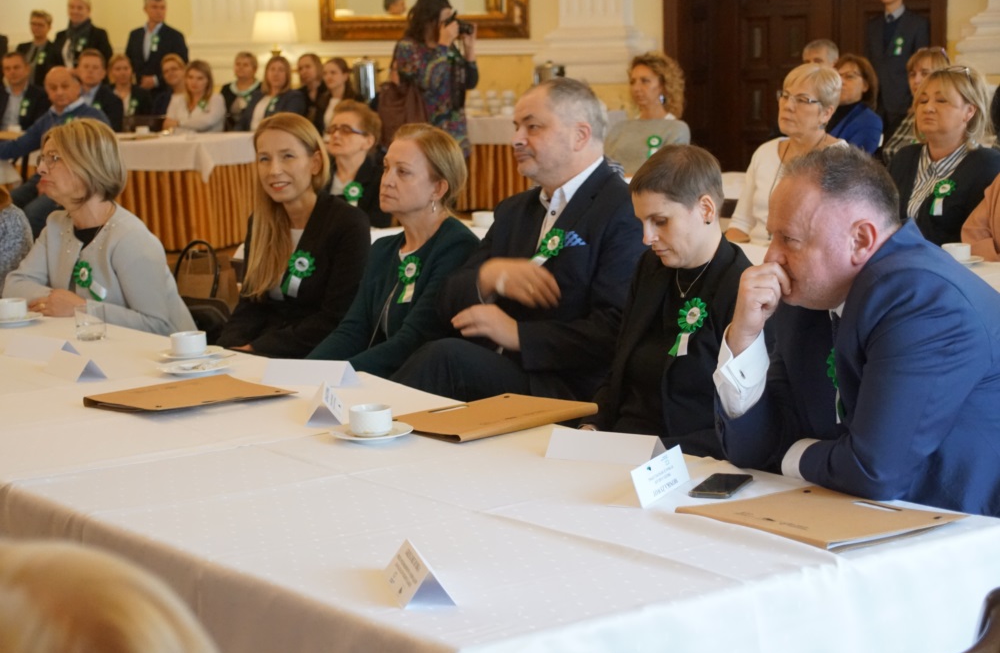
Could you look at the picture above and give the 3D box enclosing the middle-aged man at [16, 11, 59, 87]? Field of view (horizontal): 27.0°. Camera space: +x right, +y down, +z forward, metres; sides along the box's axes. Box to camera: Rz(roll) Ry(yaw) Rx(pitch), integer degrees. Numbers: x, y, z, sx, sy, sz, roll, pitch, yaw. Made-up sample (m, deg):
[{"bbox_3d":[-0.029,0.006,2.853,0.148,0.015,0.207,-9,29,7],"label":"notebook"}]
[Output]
[{"bbox_3d":[-3.432,-1.594,15.691,0.500,1.620,0.320,2,9,20],"label":"middle-aged man"}]

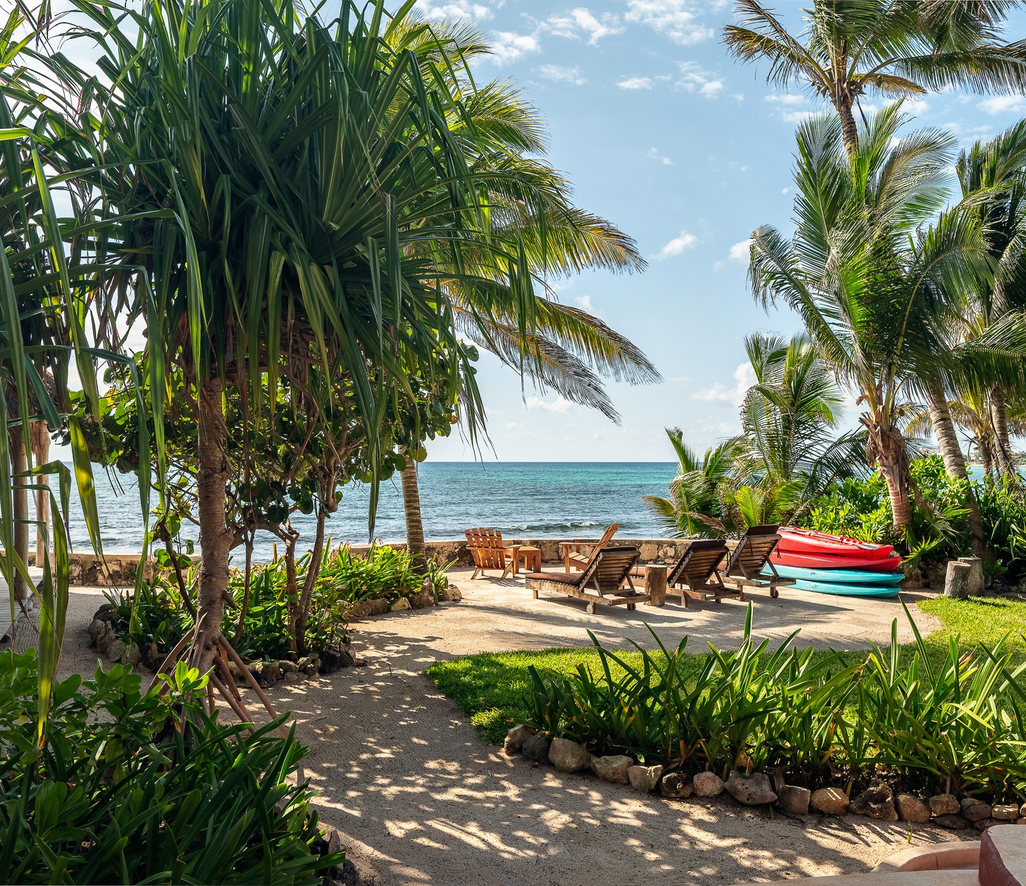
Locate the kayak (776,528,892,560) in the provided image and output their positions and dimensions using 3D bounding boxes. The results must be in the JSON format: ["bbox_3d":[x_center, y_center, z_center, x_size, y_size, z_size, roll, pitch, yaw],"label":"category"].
[{"bbox_3d":[4.860,1.623,15.650,0.760,0.380,3.100,1,-1,-35],"label":"kayak"}]

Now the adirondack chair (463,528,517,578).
[{"bbox_3d":[-0.360,1.984,17.450,0.760,0.930,0.920,0,-1,15],"label":"adirondack chair"}]

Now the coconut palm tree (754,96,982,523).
[{"bbox_3d":[6.300,-1.858,17.100,4.000,7.700,4.000,0,-1,0],"label":"coconut palm tree"}]

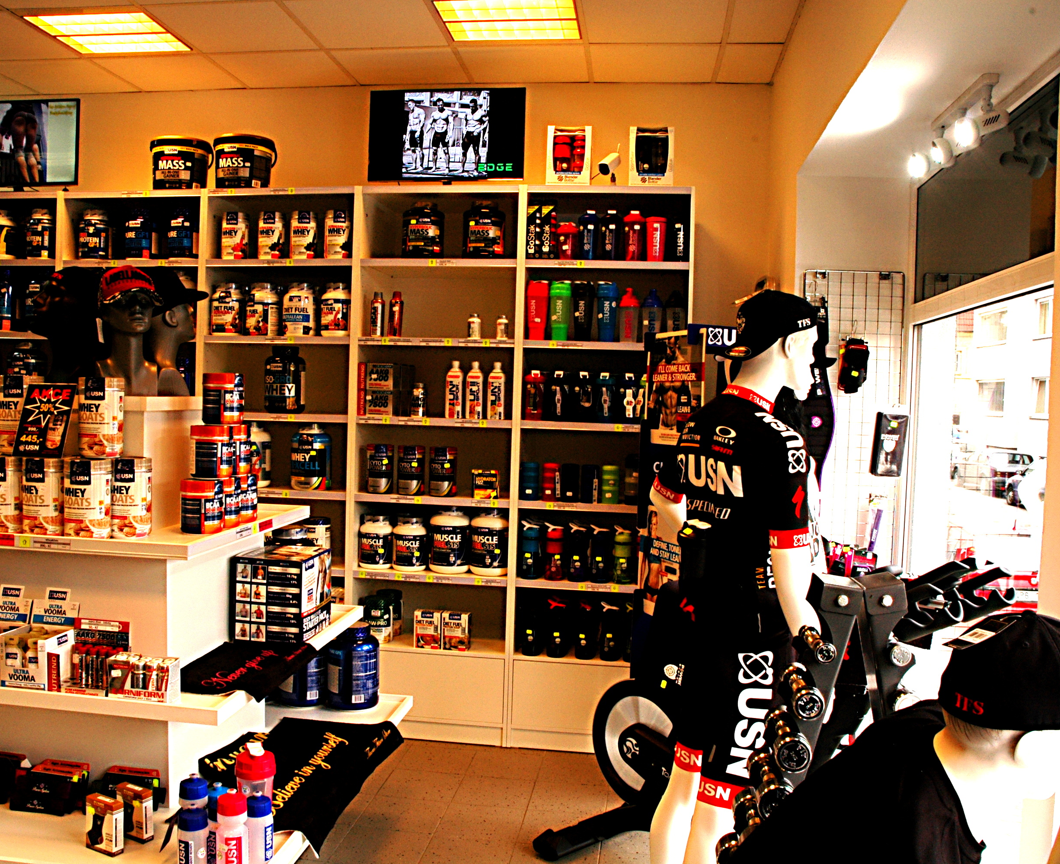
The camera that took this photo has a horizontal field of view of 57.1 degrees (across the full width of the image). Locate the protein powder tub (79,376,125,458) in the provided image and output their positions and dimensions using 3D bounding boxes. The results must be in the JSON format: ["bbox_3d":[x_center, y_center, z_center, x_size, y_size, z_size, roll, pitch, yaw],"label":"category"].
[{"bbox_3d":[-1.209,-0.042,2.750,0.120,0.220,0.120,2,2,0],"label":"protein powder tub"}]

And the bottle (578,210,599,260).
[{"bbox_3d":[0.269,-0.890,4.402,0.096,0.227,0.096,2,2,8],"label":"bottle"}]

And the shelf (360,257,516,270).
[{"bbox_3d":[-0.421,-0.810,4.755,0.765,0.037,0.262,2,3,7],"label":"shelf"}]

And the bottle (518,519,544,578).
[{"bbox_3d":[0.007,0.566,4.683,0.102,0.277,0.100,2,3,6],"label":"bottle"}]

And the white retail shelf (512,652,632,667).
[{"bbox_3d":[0.303,1.018,4.413,0.710,0.022,0.270,2,2,10],"label":"white retail shelf"}]

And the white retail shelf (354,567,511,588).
[{"bbox_3d":[-0.438,0.672,4.671,0.724,0.036,0.346,2,2,8],"label":"white retail shelf"}]

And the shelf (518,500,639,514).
[{"bbox_3d":[0.323,0.329,4.493,0.721,0.031,0.310,2,2,8],"label":"shelf"}]

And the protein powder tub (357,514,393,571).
[{"bbox_3d":[-0.735,0.522,4.628,0.157,0.263,0.157,2,2,0],"label":"protein powder tub"}]

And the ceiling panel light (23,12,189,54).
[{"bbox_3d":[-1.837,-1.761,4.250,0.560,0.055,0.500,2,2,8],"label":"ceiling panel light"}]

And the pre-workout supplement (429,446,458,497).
[{"bbox_3d":[-0.423,0.194,4.759,0.131,0.234,0.131,2,3,4],"label":"pre-workout supplement"}]

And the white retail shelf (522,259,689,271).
[{"bbox_3d":[0.358,-0.744,4.460,0.727,0.037,0.280,2,2,8],"label":"white retail shelf"}]

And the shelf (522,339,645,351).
[{"bbox_3d":[0.344,-0.384,4.471,0.721,0.031,0.310,2,2,8],"label":"shelf"}]

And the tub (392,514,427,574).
[{"bbox_3d":[-0.573,0.527,4.600,0.162,0.258,0.162,2,2,8],"label":"tub"}]

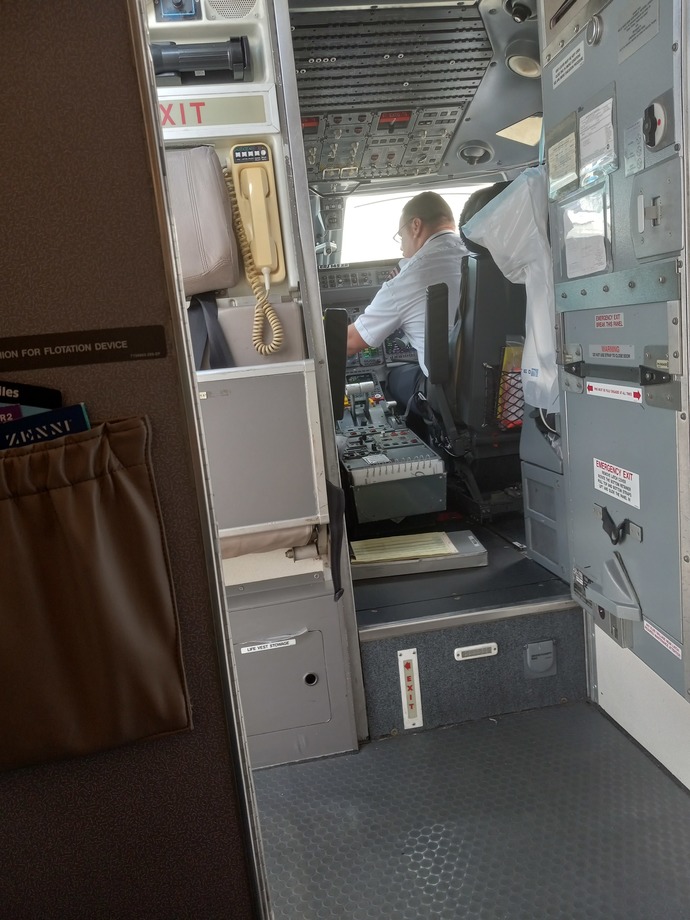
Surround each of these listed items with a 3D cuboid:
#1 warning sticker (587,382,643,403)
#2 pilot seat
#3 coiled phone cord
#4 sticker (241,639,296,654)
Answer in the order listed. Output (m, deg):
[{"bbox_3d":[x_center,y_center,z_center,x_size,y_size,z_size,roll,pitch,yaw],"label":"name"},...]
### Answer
[{"bbox_3d":[0.537,-0.137,1.441,0.002,0.027,0.233,-7,10,-5],"label":"warning sticker"},{"bbox_3d":[0.536,-0.384,2.735,0.560,1.170,0.640,-7,10,-8],"label":"pilot seat"},{"bbox_3d":[-0.196,-0.429,1.562,0.090,0.403,0.040,-7,10,-8],"label":"coiled phone cord"},{"bbox_3d":[-0.178,0.438,1.681,0.127,0.013,0.002,-7,10,-8],"label":"sticker"}]

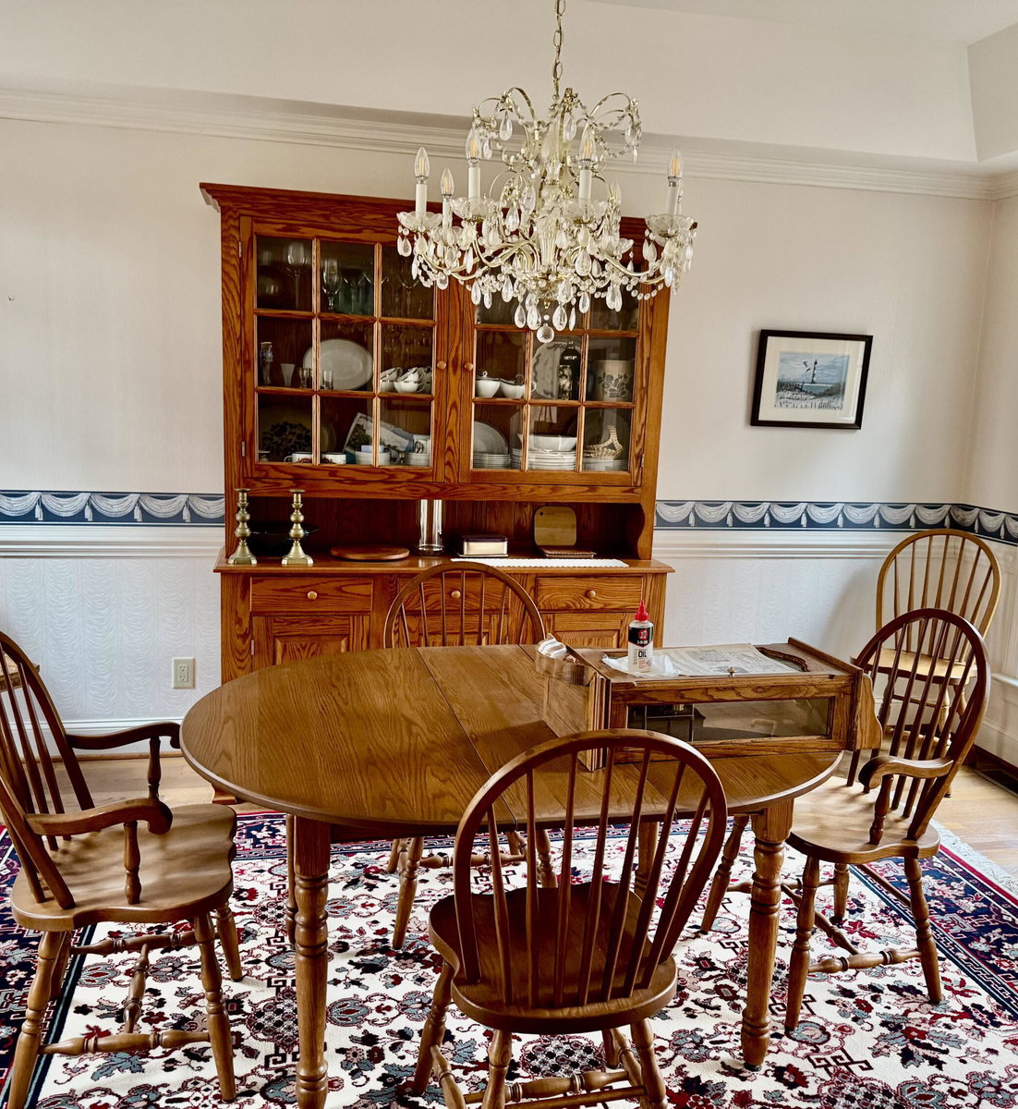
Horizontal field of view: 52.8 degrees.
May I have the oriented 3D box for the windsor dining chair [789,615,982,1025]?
[{"bbox_3d":[0.881,0.627,2.679,0.545,0.980,0.560,0,10,-15],"label":"windsor dining chair"}]

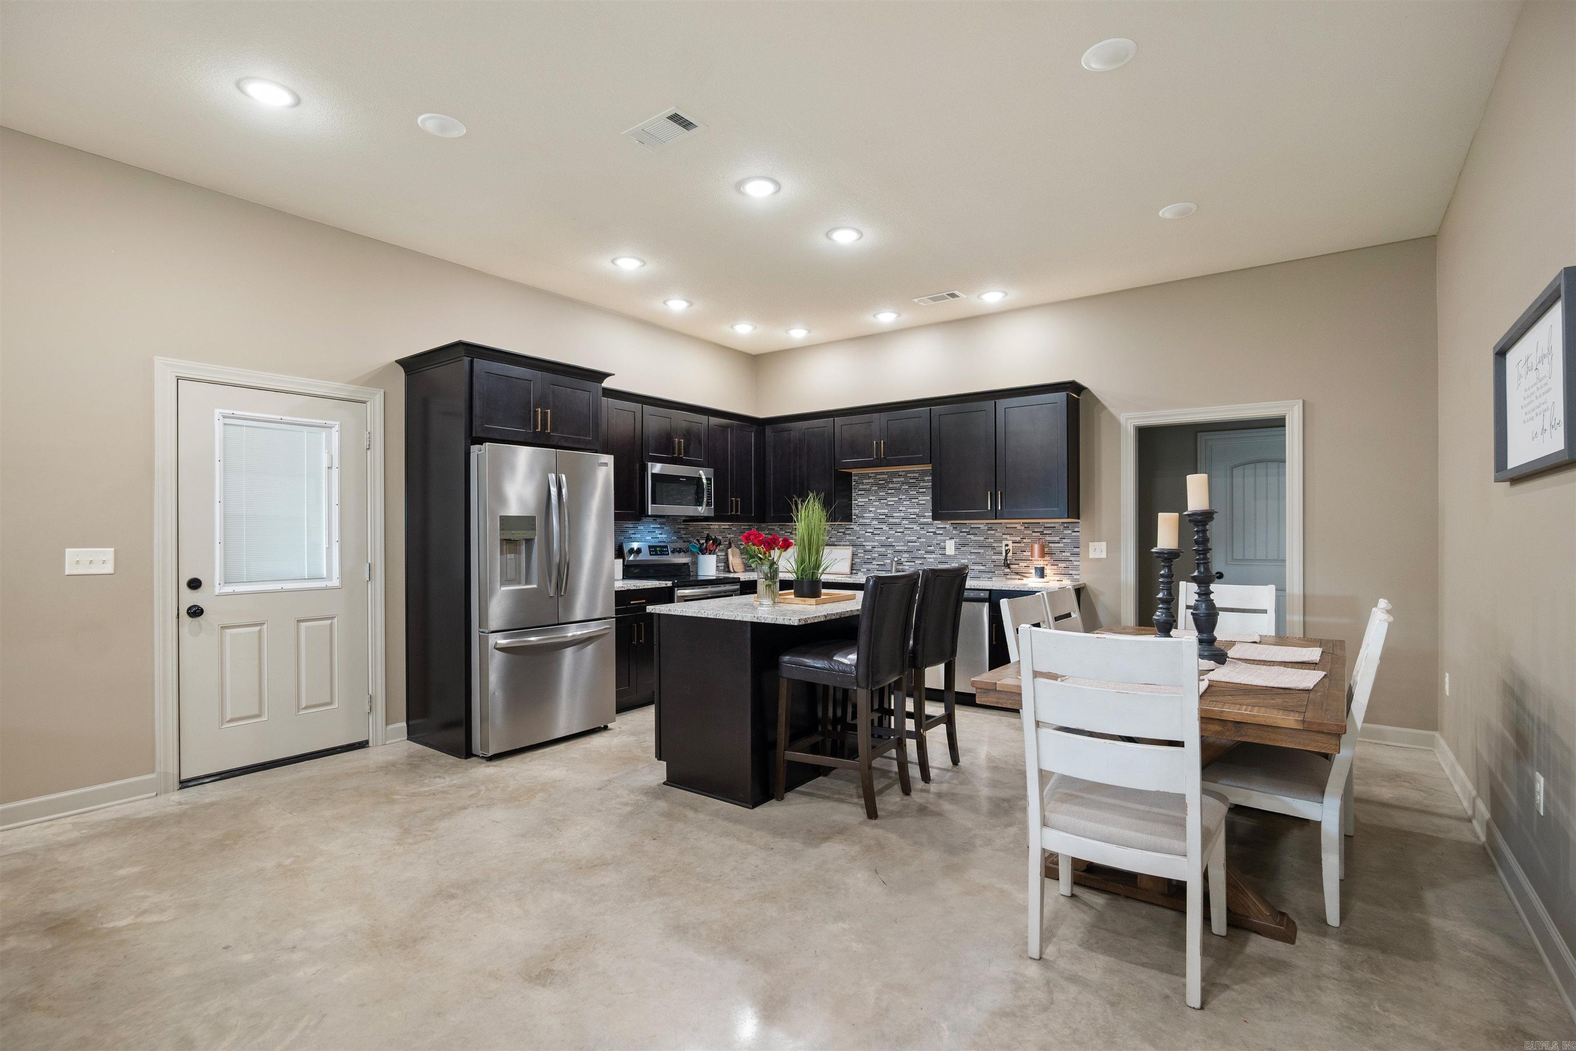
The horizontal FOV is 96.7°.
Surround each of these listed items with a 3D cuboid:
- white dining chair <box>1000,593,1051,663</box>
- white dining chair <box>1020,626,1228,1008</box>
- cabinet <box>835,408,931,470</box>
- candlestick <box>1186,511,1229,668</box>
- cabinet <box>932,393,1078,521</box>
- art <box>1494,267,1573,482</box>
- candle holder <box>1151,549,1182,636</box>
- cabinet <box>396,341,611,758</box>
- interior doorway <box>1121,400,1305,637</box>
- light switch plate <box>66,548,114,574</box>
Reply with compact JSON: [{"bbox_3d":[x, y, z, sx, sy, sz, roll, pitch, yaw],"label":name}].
[{"bbox_3d":[1.252,0.825,2.960,0.600,1.010,0.470,0,0,37],"label":"white dining chair"},{"bbox_3d":[1.054,0.816,2.195,0.510,1.030,0.630,0,0,35],"label":"white dining chair"},{"bbox_3d":[0.876,-0.703,5.923,0.900,0.455,0.335,0,0,36],"label":"cabinet"},{"bbox_3d":[1.796,0.252,3.026,0.175,0.636,0.175,0,0,38],"label":"candlestick"},{"bbox_3d":[1.730,-0.511,5.604,1.089,0.930,0.325,0,0,37],"label":"cabinet"},{"bbox_3d":[2.355,-0.418,2.213,0.040,0.505,0.998,0,0,38],"label":"art"},{"bbox_3d":[1.676,0.333,3.097,0.150,0.450,0.150,0,0,38],"label":"candle holder"},{"bbox_3d":[-1.797,0.155,4.543,0.760,2.350,1.055,0,0,37],"label":"cabinet"},{"bbox_3d":[2.863,0.261,4.781,1.060,2.134,0.150,0,0,34],"label":"interior doorway"},{"bbox_3d":[-3.269,0.171,3.283,0.010,0.117,0.162,0,0,38],"label":"light switch plate"}]

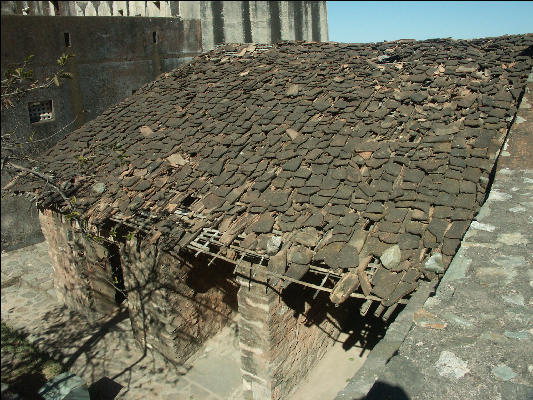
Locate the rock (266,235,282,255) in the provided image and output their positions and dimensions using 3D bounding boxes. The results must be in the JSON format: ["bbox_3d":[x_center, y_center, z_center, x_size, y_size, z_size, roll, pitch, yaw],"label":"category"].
[{"bbox_3d":[0.114,0.634,6.141,0.190,0.150,0.250,11,50,30],"label":"rock"}]

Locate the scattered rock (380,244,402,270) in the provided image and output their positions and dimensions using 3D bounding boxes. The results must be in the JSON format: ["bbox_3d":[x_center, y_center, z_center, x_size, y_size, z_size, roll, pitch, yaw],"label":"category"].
[{"bbox_3d":[1.578,0.732,5.486,0.300,0.150,0.220,-36,45,-18],"label":"scattered rock"}]

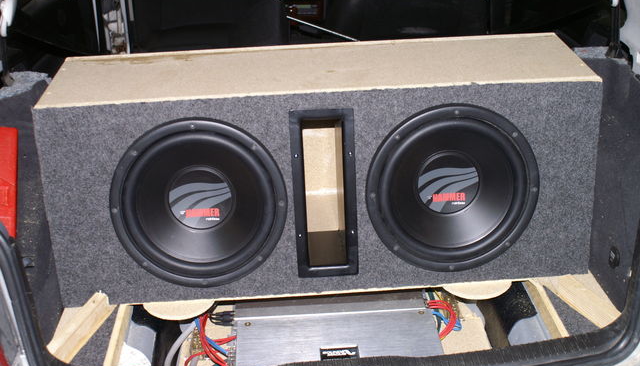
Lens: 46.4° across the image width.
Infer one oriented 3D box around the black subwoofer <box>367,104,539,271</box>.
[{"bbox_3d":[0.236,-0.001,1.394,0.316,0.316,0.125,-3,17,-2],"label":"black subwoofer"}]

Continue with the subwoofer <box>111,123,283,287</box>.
[{"bbox_3d":[-0.216,0.025,1.375,0.316,0.316,0.125,-3,17,-2],"label":"subwoofer"}]

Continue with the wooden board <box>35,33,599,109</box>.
[{"bbox_3d":[-0.003,-0.202,1.397,0.981,0.030,0.243,-3,30,-2],"label":"wooden board"}]

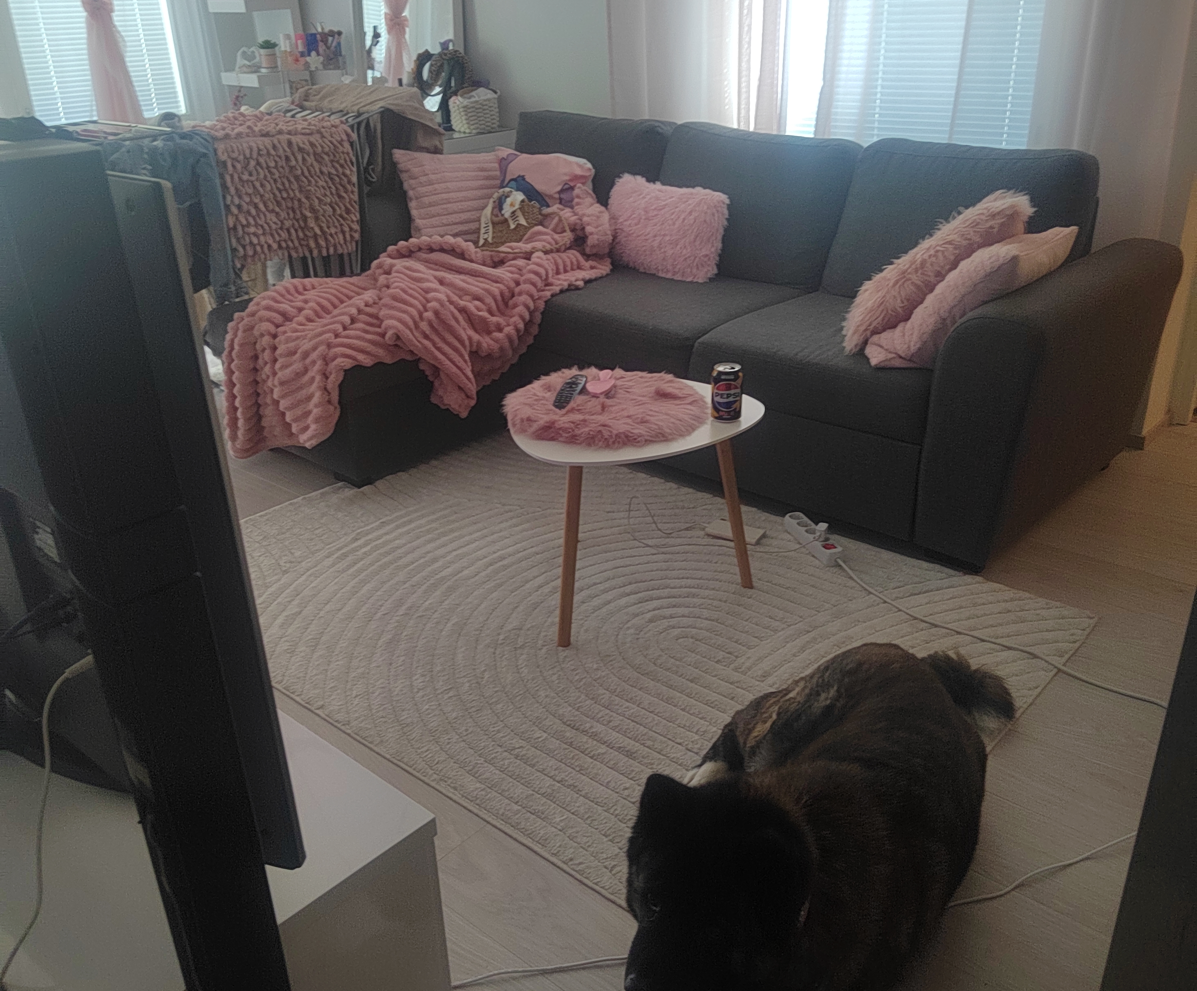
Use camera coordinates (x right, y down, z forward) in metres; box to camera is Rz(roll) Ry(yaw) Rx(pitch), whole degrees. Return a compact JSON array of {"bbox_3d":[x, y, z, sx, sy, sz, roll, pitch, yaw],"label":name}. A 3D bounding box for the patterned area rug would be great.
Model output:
[{"bbox_3d":[-0.056,0.220,2.406,1.886,0.012,1.282,19,31,37],"label":"patterned area rug"}]

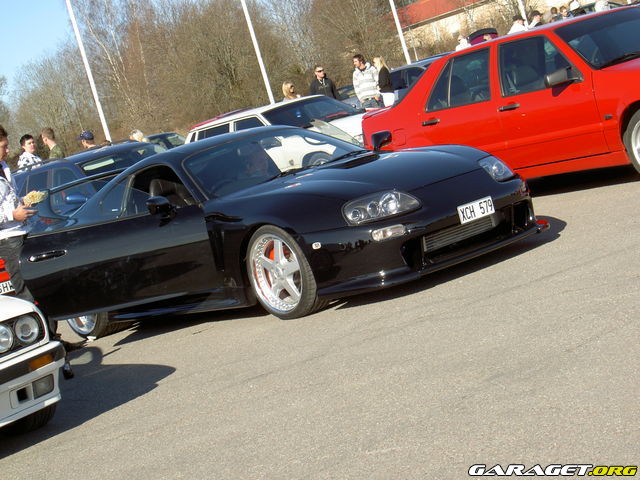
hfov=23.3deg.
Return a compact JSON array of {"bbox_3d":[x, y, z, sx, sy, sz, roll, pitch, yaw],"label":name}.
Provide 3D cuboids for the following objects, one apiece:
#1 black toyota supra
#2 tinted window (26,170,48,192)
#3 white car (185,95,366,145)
[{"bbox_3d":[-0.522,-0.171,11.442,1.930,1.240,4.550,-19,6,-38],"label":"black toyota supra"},{"bbox_3d":[-3.444,-0.582,18.845,0.060,0.400,0.600,-2,-4,-37],"label":"tinted window"},{"bbox_3d":[-0.251,-1.230,20.972,1.690,1.400,4.150,-19,6,-39],"label":"white car"}]

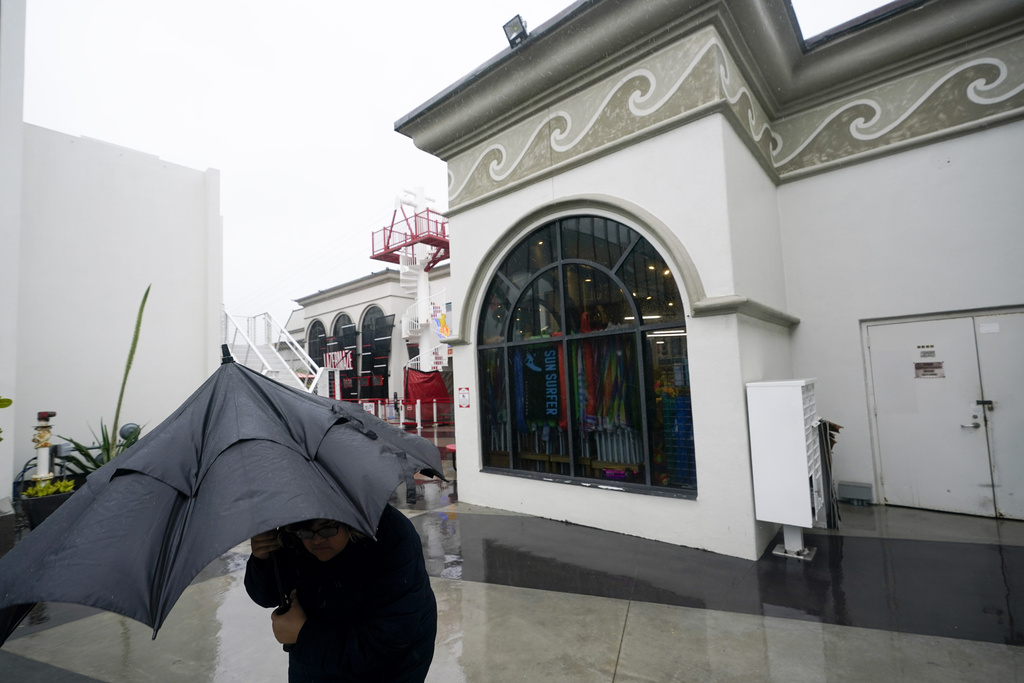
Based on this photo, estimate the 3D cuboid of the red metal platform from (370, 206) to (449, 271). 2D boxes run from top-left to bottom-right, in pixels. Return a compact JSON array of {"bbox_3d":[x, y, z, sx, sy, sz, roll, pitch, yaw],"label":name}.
[{"bbox_3d":[-4.044,-4.255,20.924,4.300,2.050,2.950,-6,-5,40],"label":"red metal platform"}]

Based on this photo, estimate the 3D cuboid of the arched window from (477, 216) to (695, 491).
[{"bbox_3d":[0.635,0.062,5.501,2.960,3.140,0.200,-6,-5,40],"label":"arched window"}]

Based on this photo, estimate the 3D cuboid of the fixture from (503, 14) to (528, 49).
[{"bbox_3d":[0.074,-3.604,5.291,0.250,0.250,0.130,-7,28,44],"label":"fixture"}]

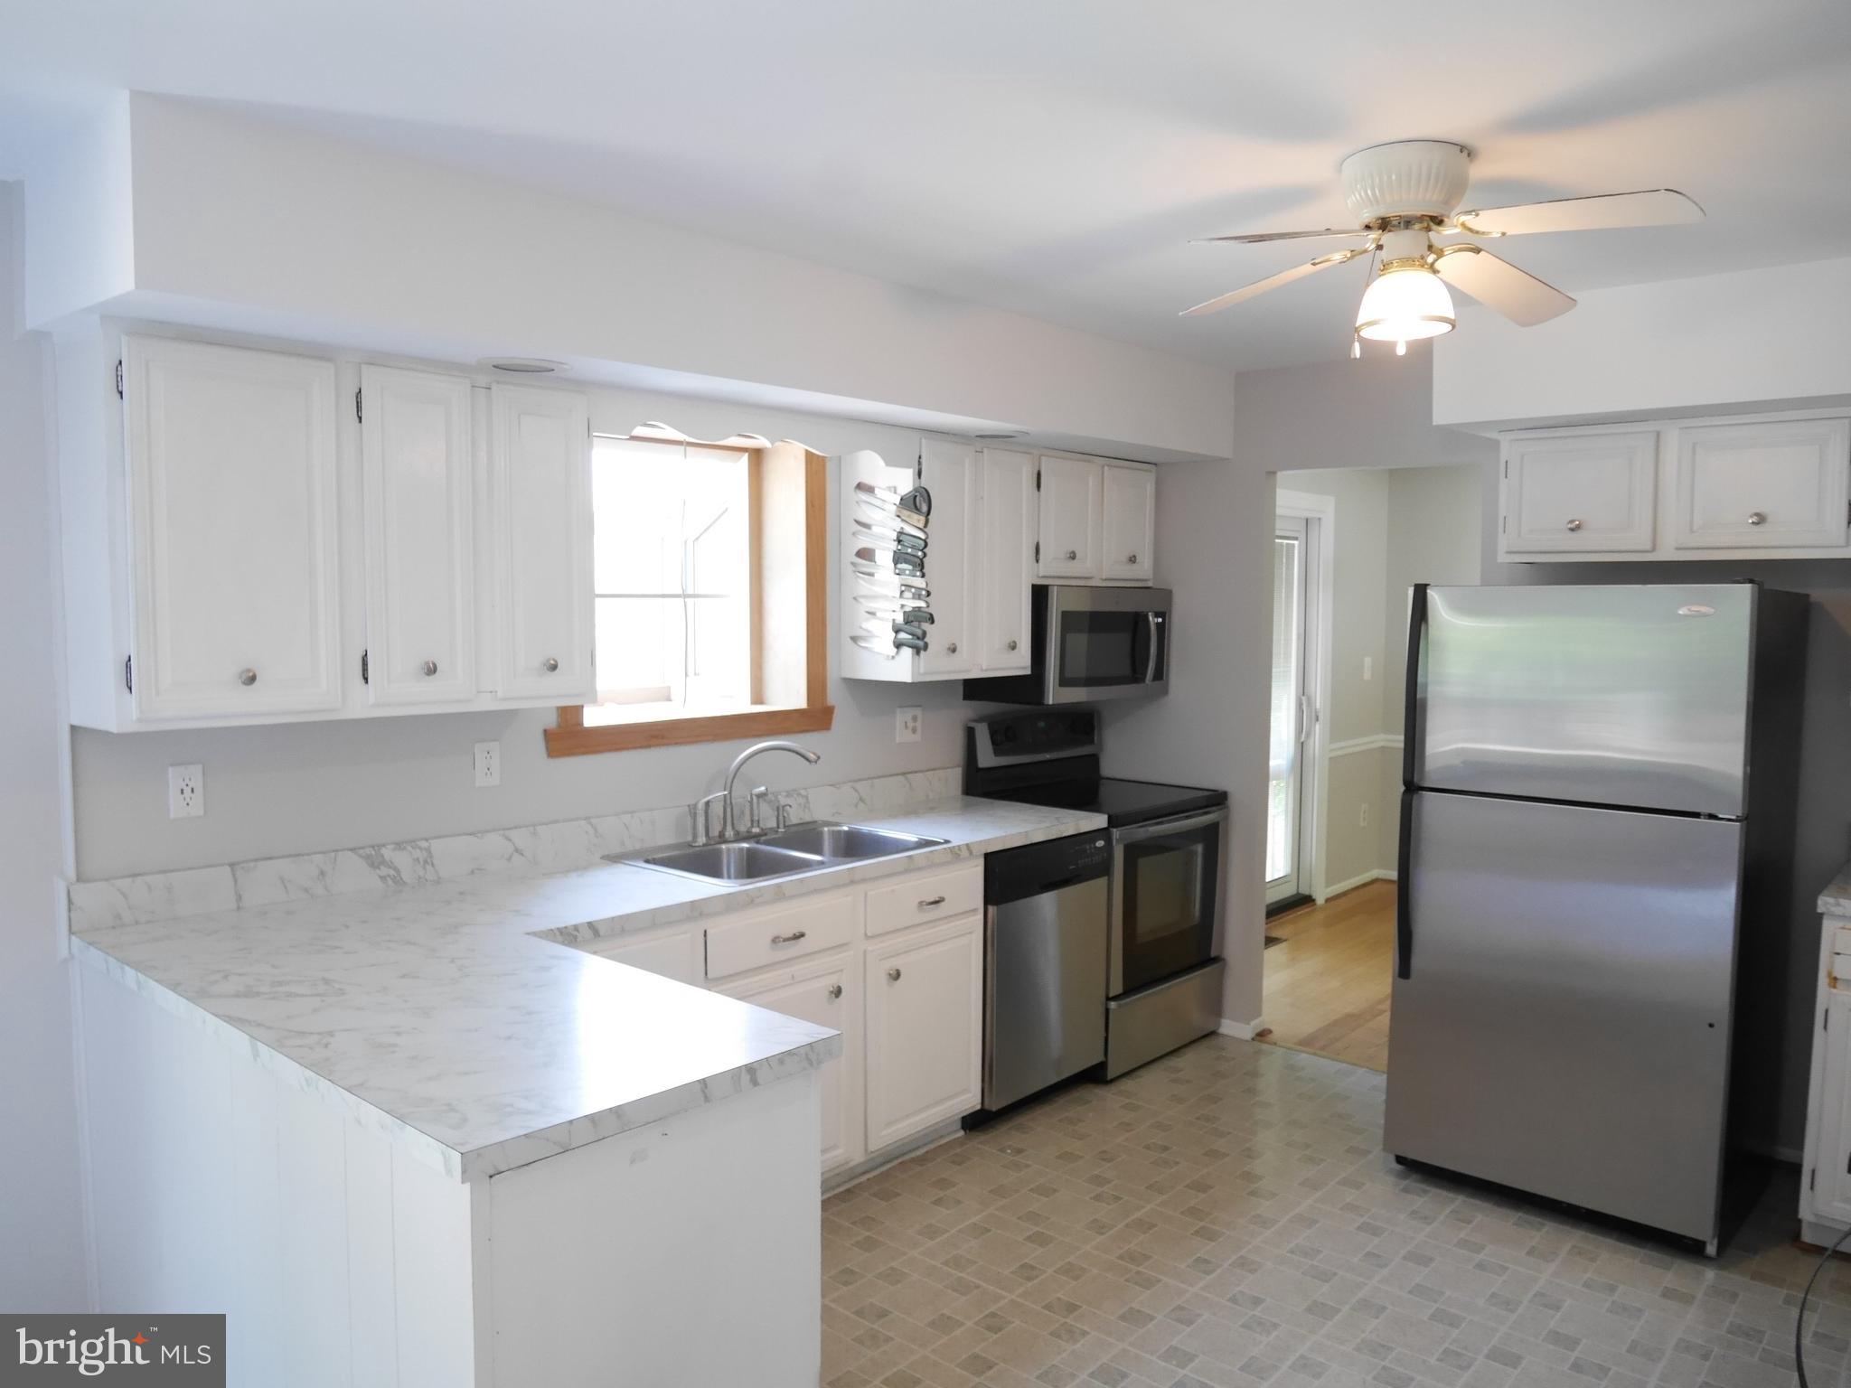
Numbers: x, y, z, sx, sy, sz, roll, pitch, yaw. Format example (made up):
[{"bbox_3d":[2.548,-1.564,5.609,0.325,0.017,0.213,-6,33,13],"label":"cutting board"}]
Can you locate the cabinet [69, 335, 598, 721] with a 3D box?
[{"bbox_3d":[-1.280,-0.345,2.857,0.334,0.772,1.024,4,5,42],"label":"cabinet"}]

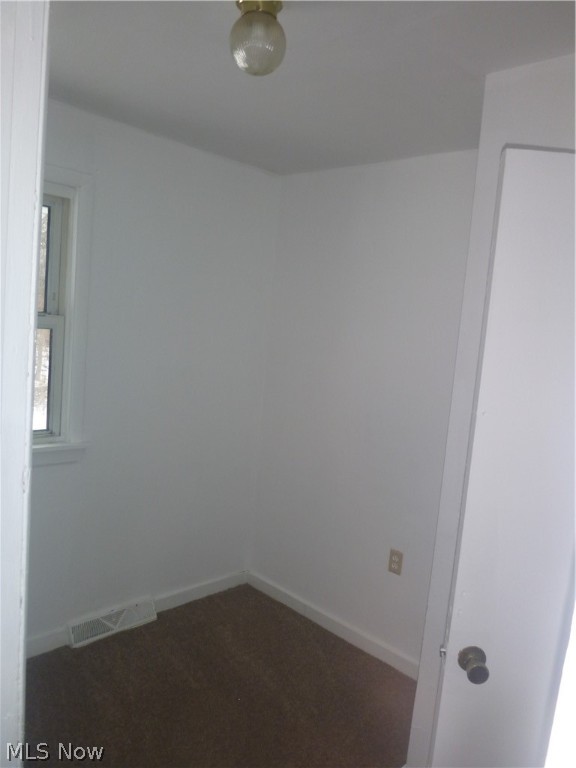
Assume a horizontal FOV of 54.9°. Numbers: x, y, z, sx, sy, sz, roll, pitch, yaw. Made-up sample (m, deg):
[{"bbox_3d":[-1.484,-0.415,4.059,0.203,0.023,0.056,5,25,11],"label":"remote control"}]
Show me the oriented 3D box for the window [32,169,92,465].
[{"bbox_3d":[-1.203,-0.281,2.232,0.860,1.314,0.060,-1,8,-45],"label":"window"}]

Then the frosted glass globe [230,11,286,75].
[{"bbox_3d":[-0.081,-0.919,1.510,0.152,0.136,0.152,5,5,0],"label":"frosted glass globe"}]

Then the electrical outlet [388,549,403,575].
[{"bbox_3d":[0.520,0.863,2.677,0.009,0.113,0.069,-1,8,-45],"label":"electrical outlet"}]

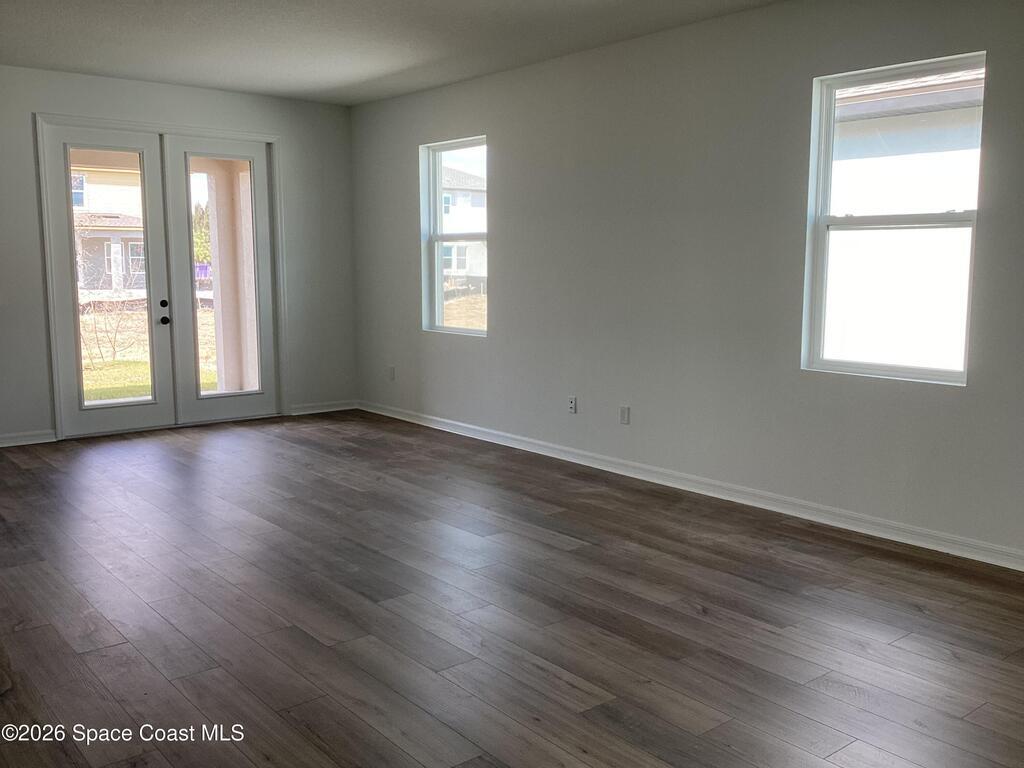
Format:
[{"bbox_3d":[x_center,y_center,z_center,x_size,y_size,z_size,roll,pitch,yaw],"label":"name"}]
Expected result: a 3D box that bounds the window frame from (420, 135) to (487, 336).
[{"bbox_3d":[-0.443,-1.191,7.520,0.110,1.553,0.907,-6,10,-39],"label":"window frame"}]

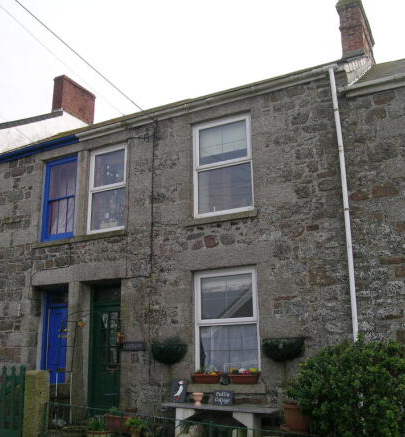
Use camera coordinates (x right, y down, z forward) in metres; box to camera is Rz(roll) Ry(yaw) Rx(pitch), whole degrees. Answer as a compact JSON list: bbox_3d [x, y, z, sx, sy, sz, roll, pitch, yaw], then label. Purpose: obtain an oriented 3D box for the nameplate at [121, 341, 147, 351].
[{"bbox_3d":[-1.176,2.175,8.868,0.465,0.150,0.030,-9,-17,27],"label":"nameplate"}]

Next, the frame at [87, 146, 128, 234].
[{"bbox_3d":[-1.804,-0.569,10.103,0.900,1.688,0.105,-9,-17,27],"label":"frame"}]

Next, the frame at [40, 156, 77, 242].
[{"bbox_3d":[-2.854,-0.398,10.641,0.960,1.688,0.105,-9,-17,27],"label":"frame"}]

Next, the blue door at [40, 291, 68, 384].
[{"bbox_3d":[-2.679,2.373,9.660,0.850,2.120,0.090,-9,-17,25],"label":"blue door"}]

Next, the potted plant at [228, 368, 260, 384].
[{"bbox_3d":[0.651,2.354,7.806,0.488,0.225,0.180,-9,-17,27],"label":"potted plant"}]

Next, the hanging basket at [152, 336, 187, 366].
[{"bbox_3d":[-0.588,2.128,8.404,0.615,0.443,0.285,-9,-17,27],"label":"hanging basket"}]

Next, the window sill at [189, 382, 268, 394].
[{"bbox_3d":[0.386,2.582,7.942,1.305,0.135,0.202,-9,-17,27],"label":"window sill"}]

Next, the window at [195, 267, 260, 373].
[{"bbox_3d":[0.414,1.607,8.093,1.090,1.670,0.090,-9,-17,25],"label":"window"}]

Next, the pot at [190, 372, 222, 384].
[{"bbox_3d":[0.081,2.420,7.908,0.530,0.160,0.180,-9,-17,25],"label":"pot"}]

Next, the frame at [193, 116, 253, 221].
[{"bbox_3d":[0.360,-0.860,8.774,1.090,1.690,0.090,-9,-17,25],"label":"frame"}]

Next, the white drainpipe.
[{"bbox_3d":[2.050,0.075,7.410,0.080,5.010,0.090,-9,-17,25],"label":"white drainpipe"}]

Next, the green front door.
[{"bbox_3d":[-1.684,2.338,9.512,0.937,2.272,0.090,-9,-17,27],"label":"green front door"}]

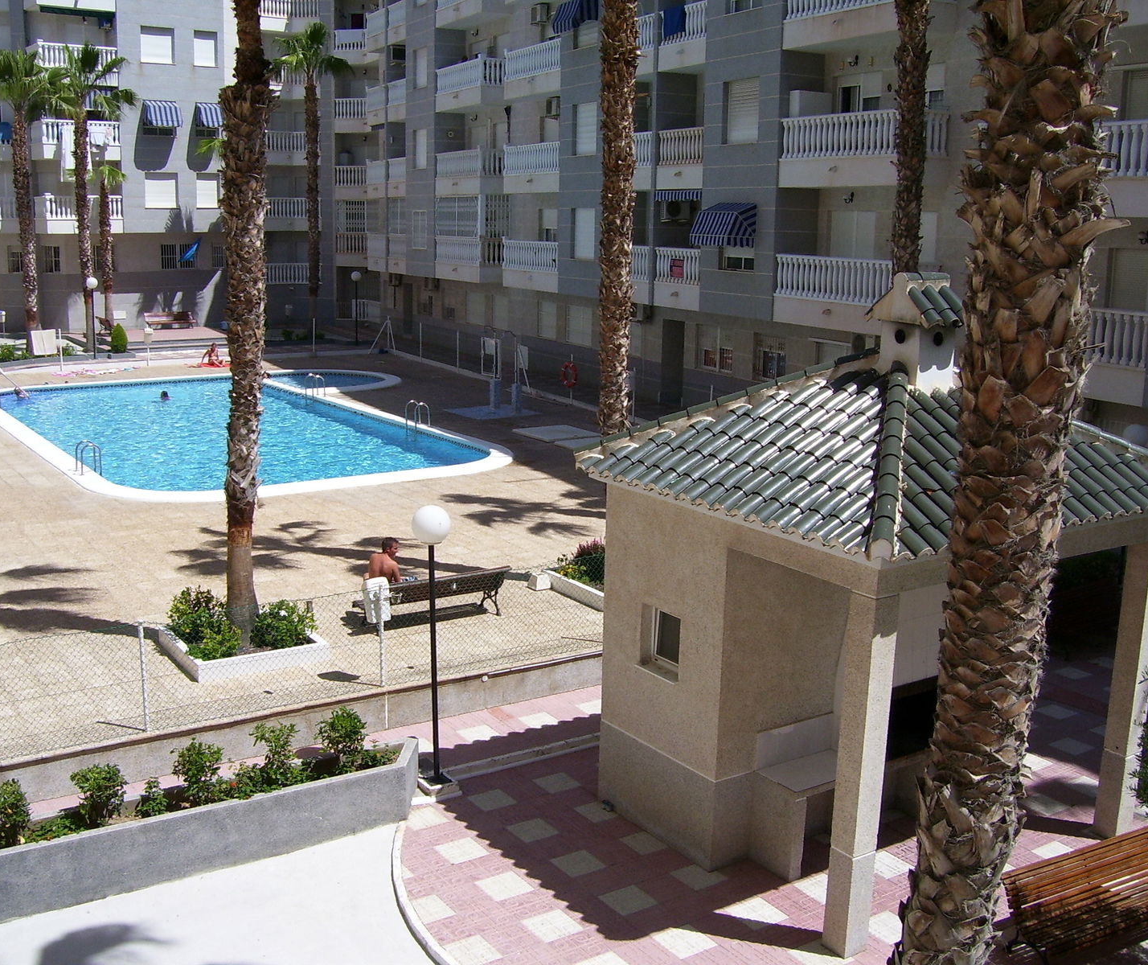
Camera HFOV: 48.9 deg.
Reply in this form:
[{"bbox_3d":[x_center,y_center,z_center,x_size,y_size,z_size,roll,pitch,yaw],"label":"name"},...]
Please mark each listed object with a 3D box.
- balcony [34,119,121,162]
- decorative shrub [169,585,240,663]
[{"bbox_3d":[-20.093,-13.808,51.126,3.200,1.500,1.200,-6,13,-27],"label":"balcony"},{"bbox_3d":[-4.538,1.747,15.576,0.800,0.700,0.900,-7,15,-33],"label":"decorative shrub"}]

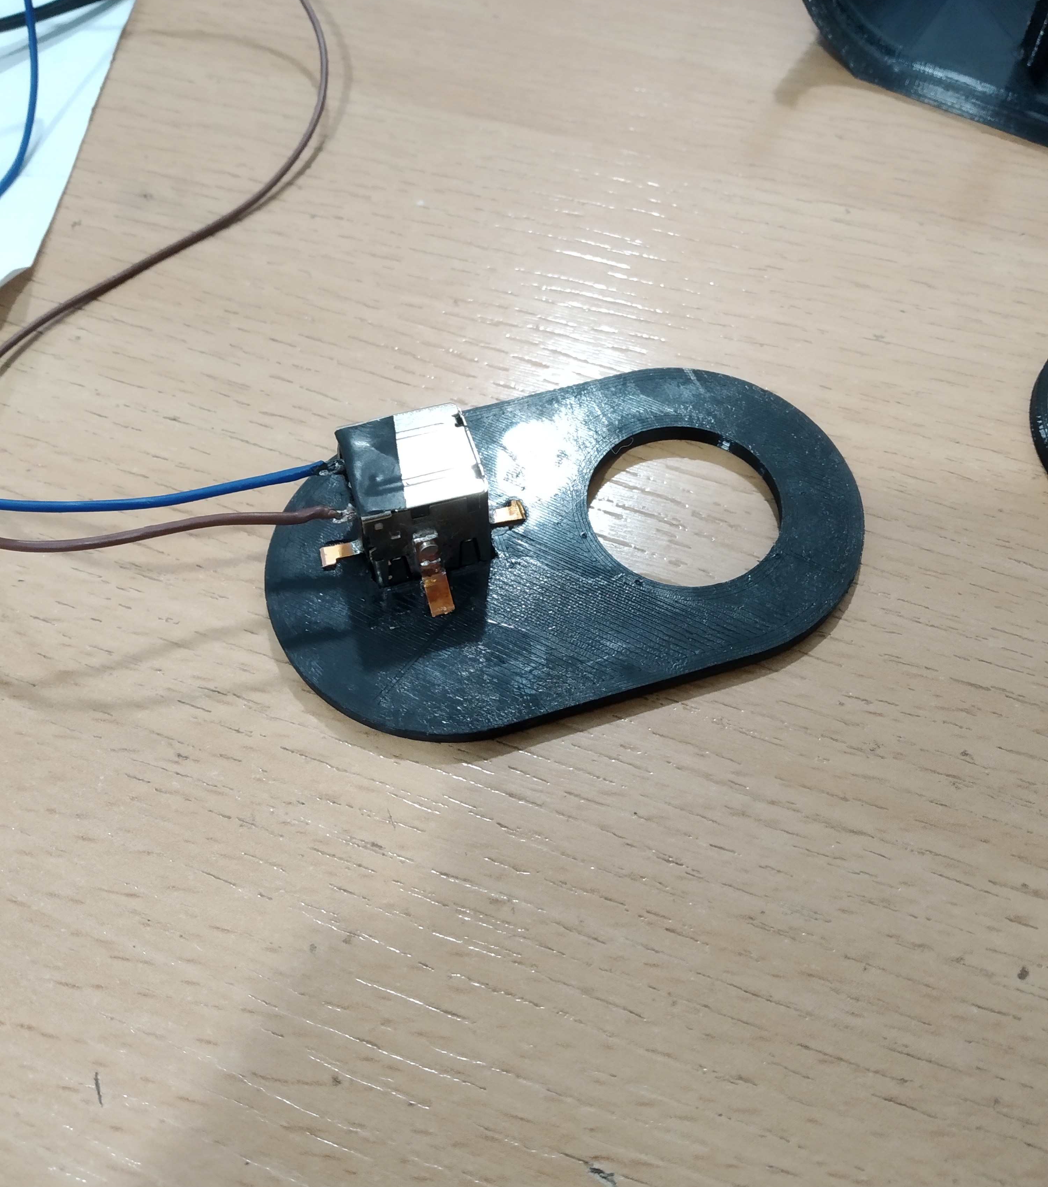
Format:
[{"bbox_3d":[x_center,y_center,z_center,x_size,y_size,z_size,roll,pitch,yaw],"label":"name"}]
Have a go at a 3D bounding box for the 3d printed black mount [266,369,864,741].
[{"bbox_3d":[0.006,-0.007,0.135,0.078,0.003,0.046,-16,61,-10],"label":"3d printed black mount"}]

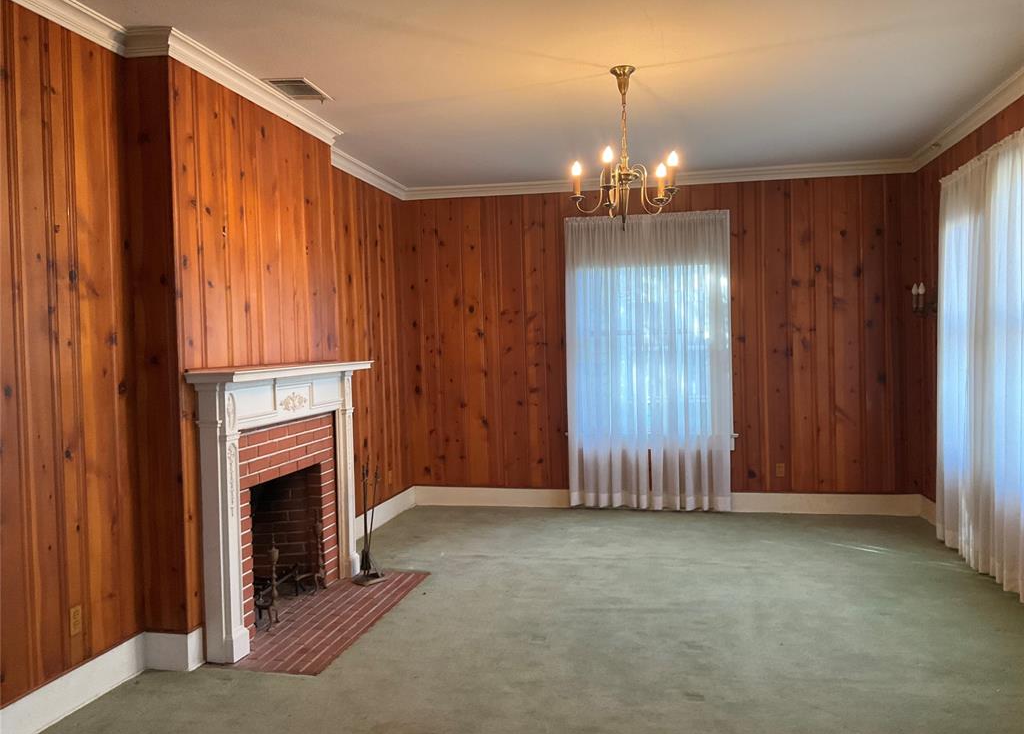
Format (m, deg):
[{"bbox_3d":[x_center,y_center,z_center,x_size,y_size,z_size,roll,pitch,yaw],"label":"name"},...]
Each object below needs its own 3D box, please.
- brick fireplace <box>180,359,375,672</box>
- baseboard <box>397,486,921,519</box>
[{"bbox_3d":[-1.162,0.666,4.680,0.247,1.341,1.746,-1,1,11],"label":"brick fireplace"},{"bbox_3d":[1.190,1.137,7.286,4.247,0.170,0.030,-1,1,11],"label":"baseboard"}]

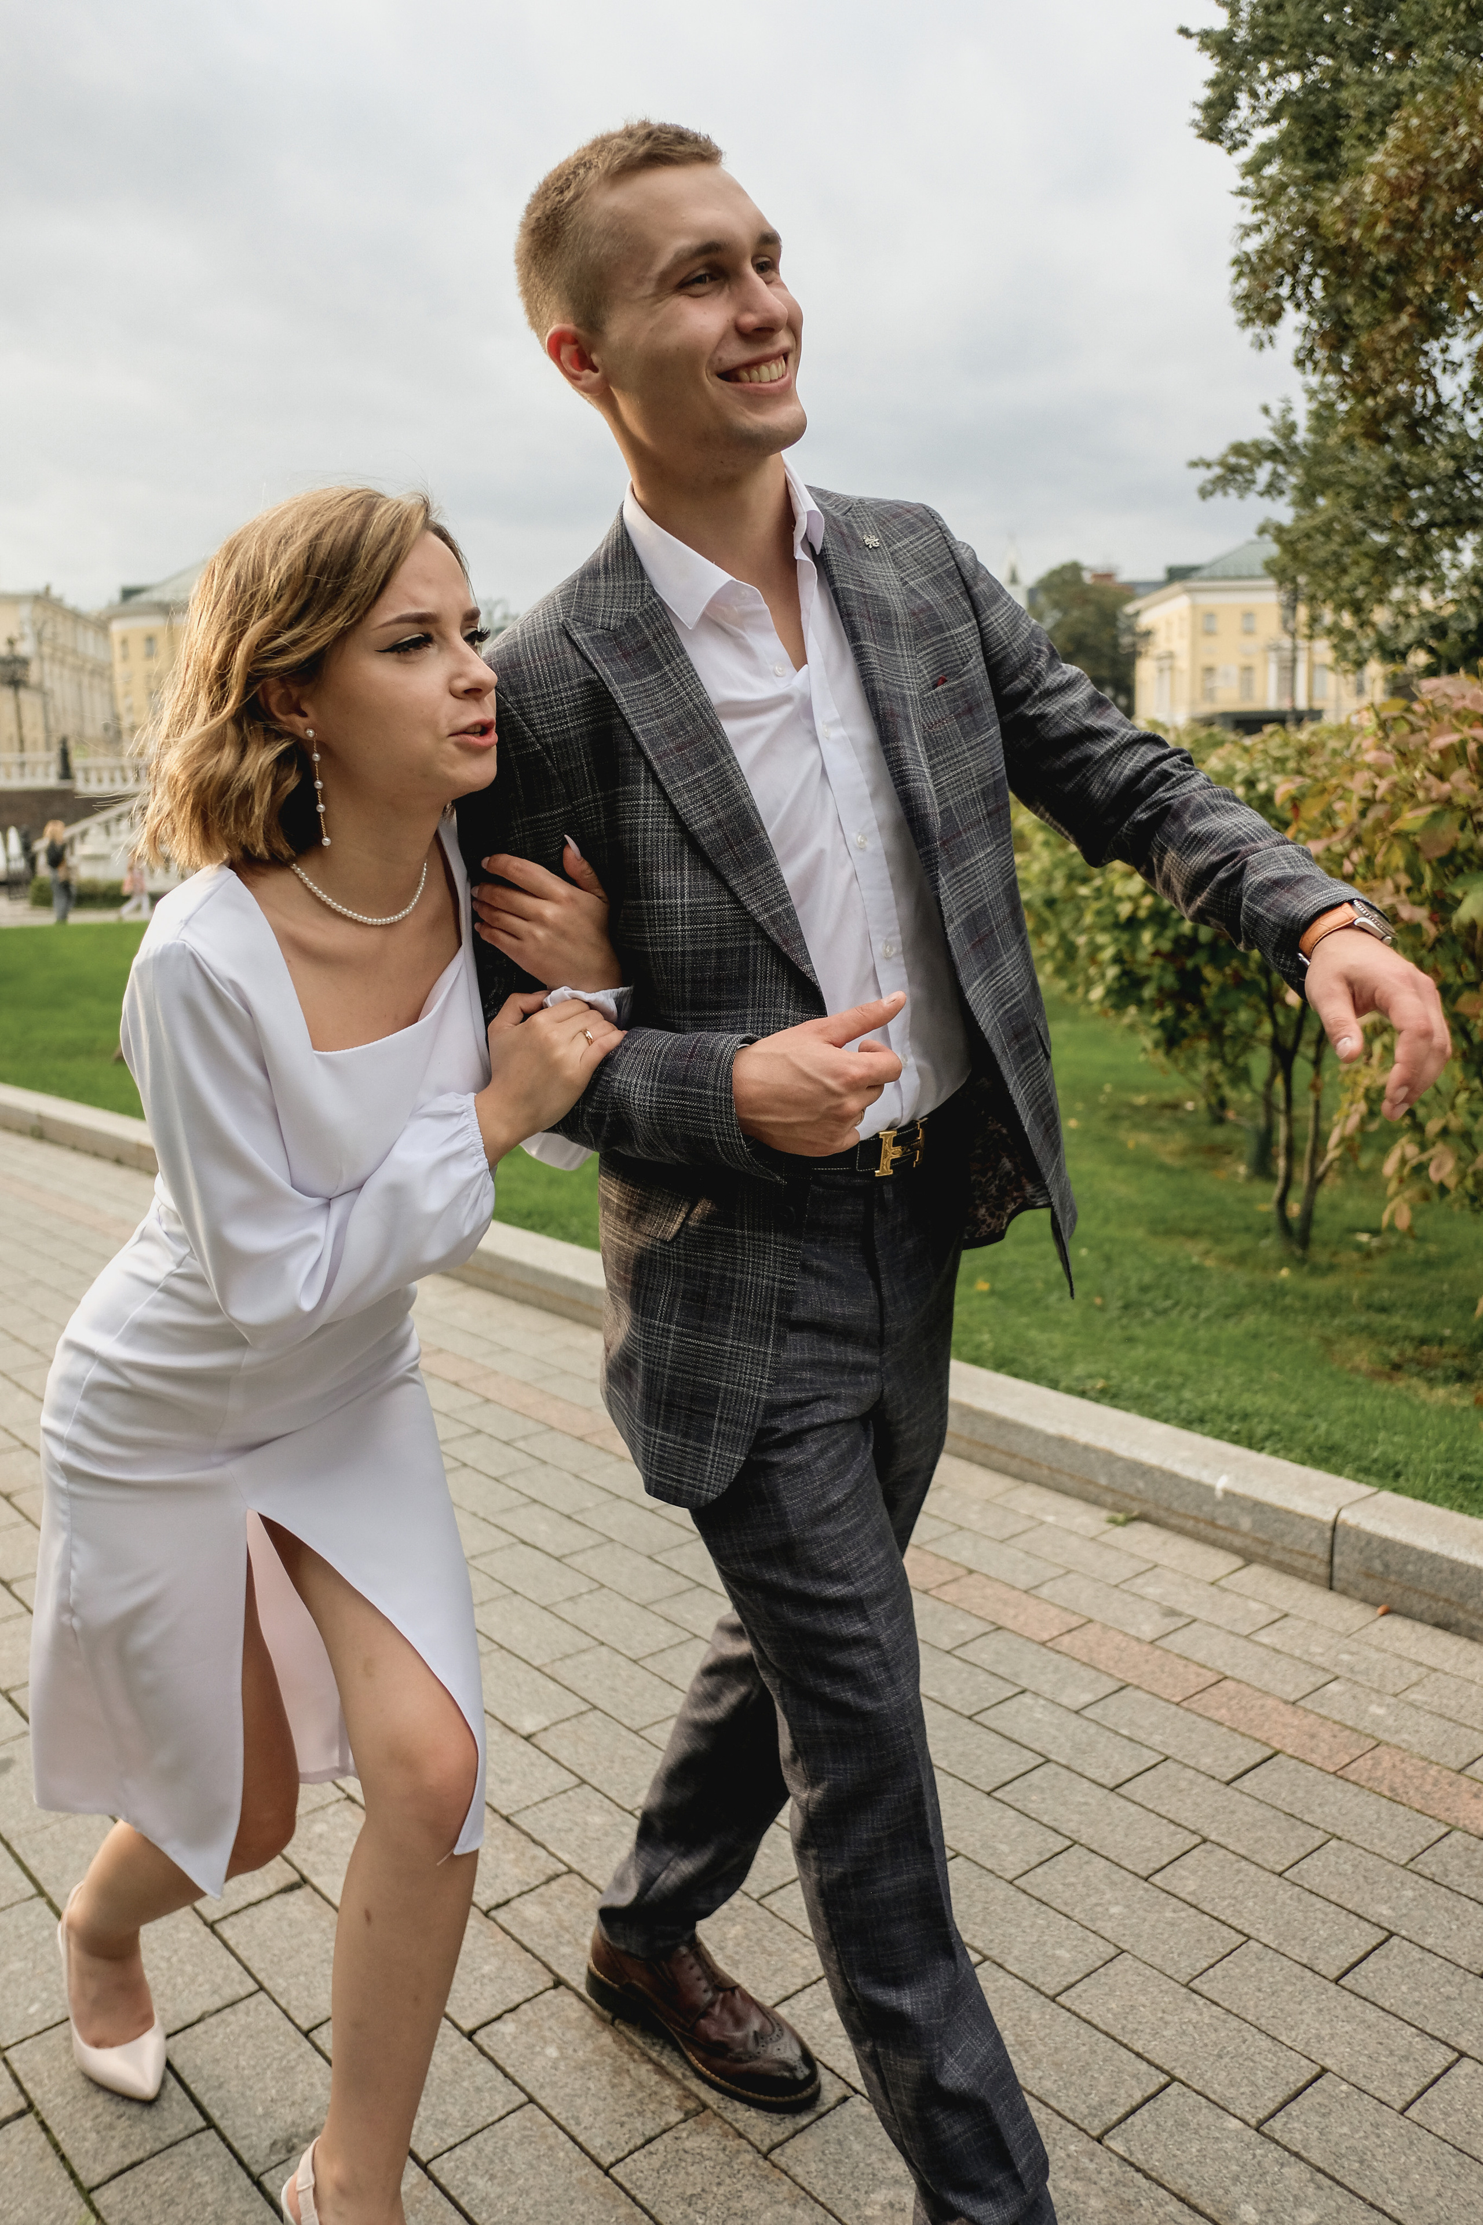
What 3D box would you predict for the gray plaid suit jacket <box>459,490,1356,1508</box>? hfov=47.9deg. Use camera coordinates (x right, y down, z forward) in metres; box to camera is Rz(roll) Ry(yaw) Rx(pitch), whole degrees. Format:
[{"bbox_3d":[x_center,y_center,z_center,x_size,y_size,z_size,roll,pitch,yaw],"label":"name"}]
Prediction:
[{"bbox_3d":[0.110,-0.117,1.335,0.580,0.825,0.550,-8,11,-34],"label":"gray plaid suit jacket"}]

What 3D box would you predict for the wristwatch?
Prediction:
[{"bbox_3d":[0.452,-0.132,1.235,0.066,0.058,0.043,22,30,-40],"label":"wristwatch"}]

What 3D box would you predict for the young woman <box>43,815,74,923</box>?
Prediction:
[{"bbox_3d":[-10.486,-3.680,25.600,0.500,1.660,0.380,-6,10,-24],"label":"young woman"}]

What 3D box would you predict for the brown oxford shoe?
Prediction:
[{"bbox_3d":[-0.049,0.917,1.746,0.300,0.118,0.110,5,12,39],"label":"brown oxford shoe"}]

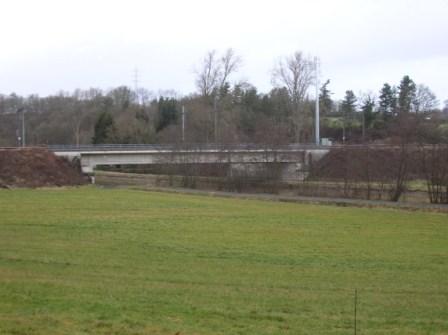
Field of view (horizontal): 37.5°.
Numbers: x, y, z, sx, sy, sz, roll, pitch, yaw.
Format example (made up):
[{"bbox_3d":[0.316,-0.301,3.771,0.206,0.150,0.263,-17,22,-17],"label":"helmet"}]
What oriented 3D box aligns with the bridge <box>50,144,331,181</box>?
[{"bbox_3d":[-6.342,-1.178,131.500,54.535,6.638,11.500,-1,2,-15],"label":"bridge"}]

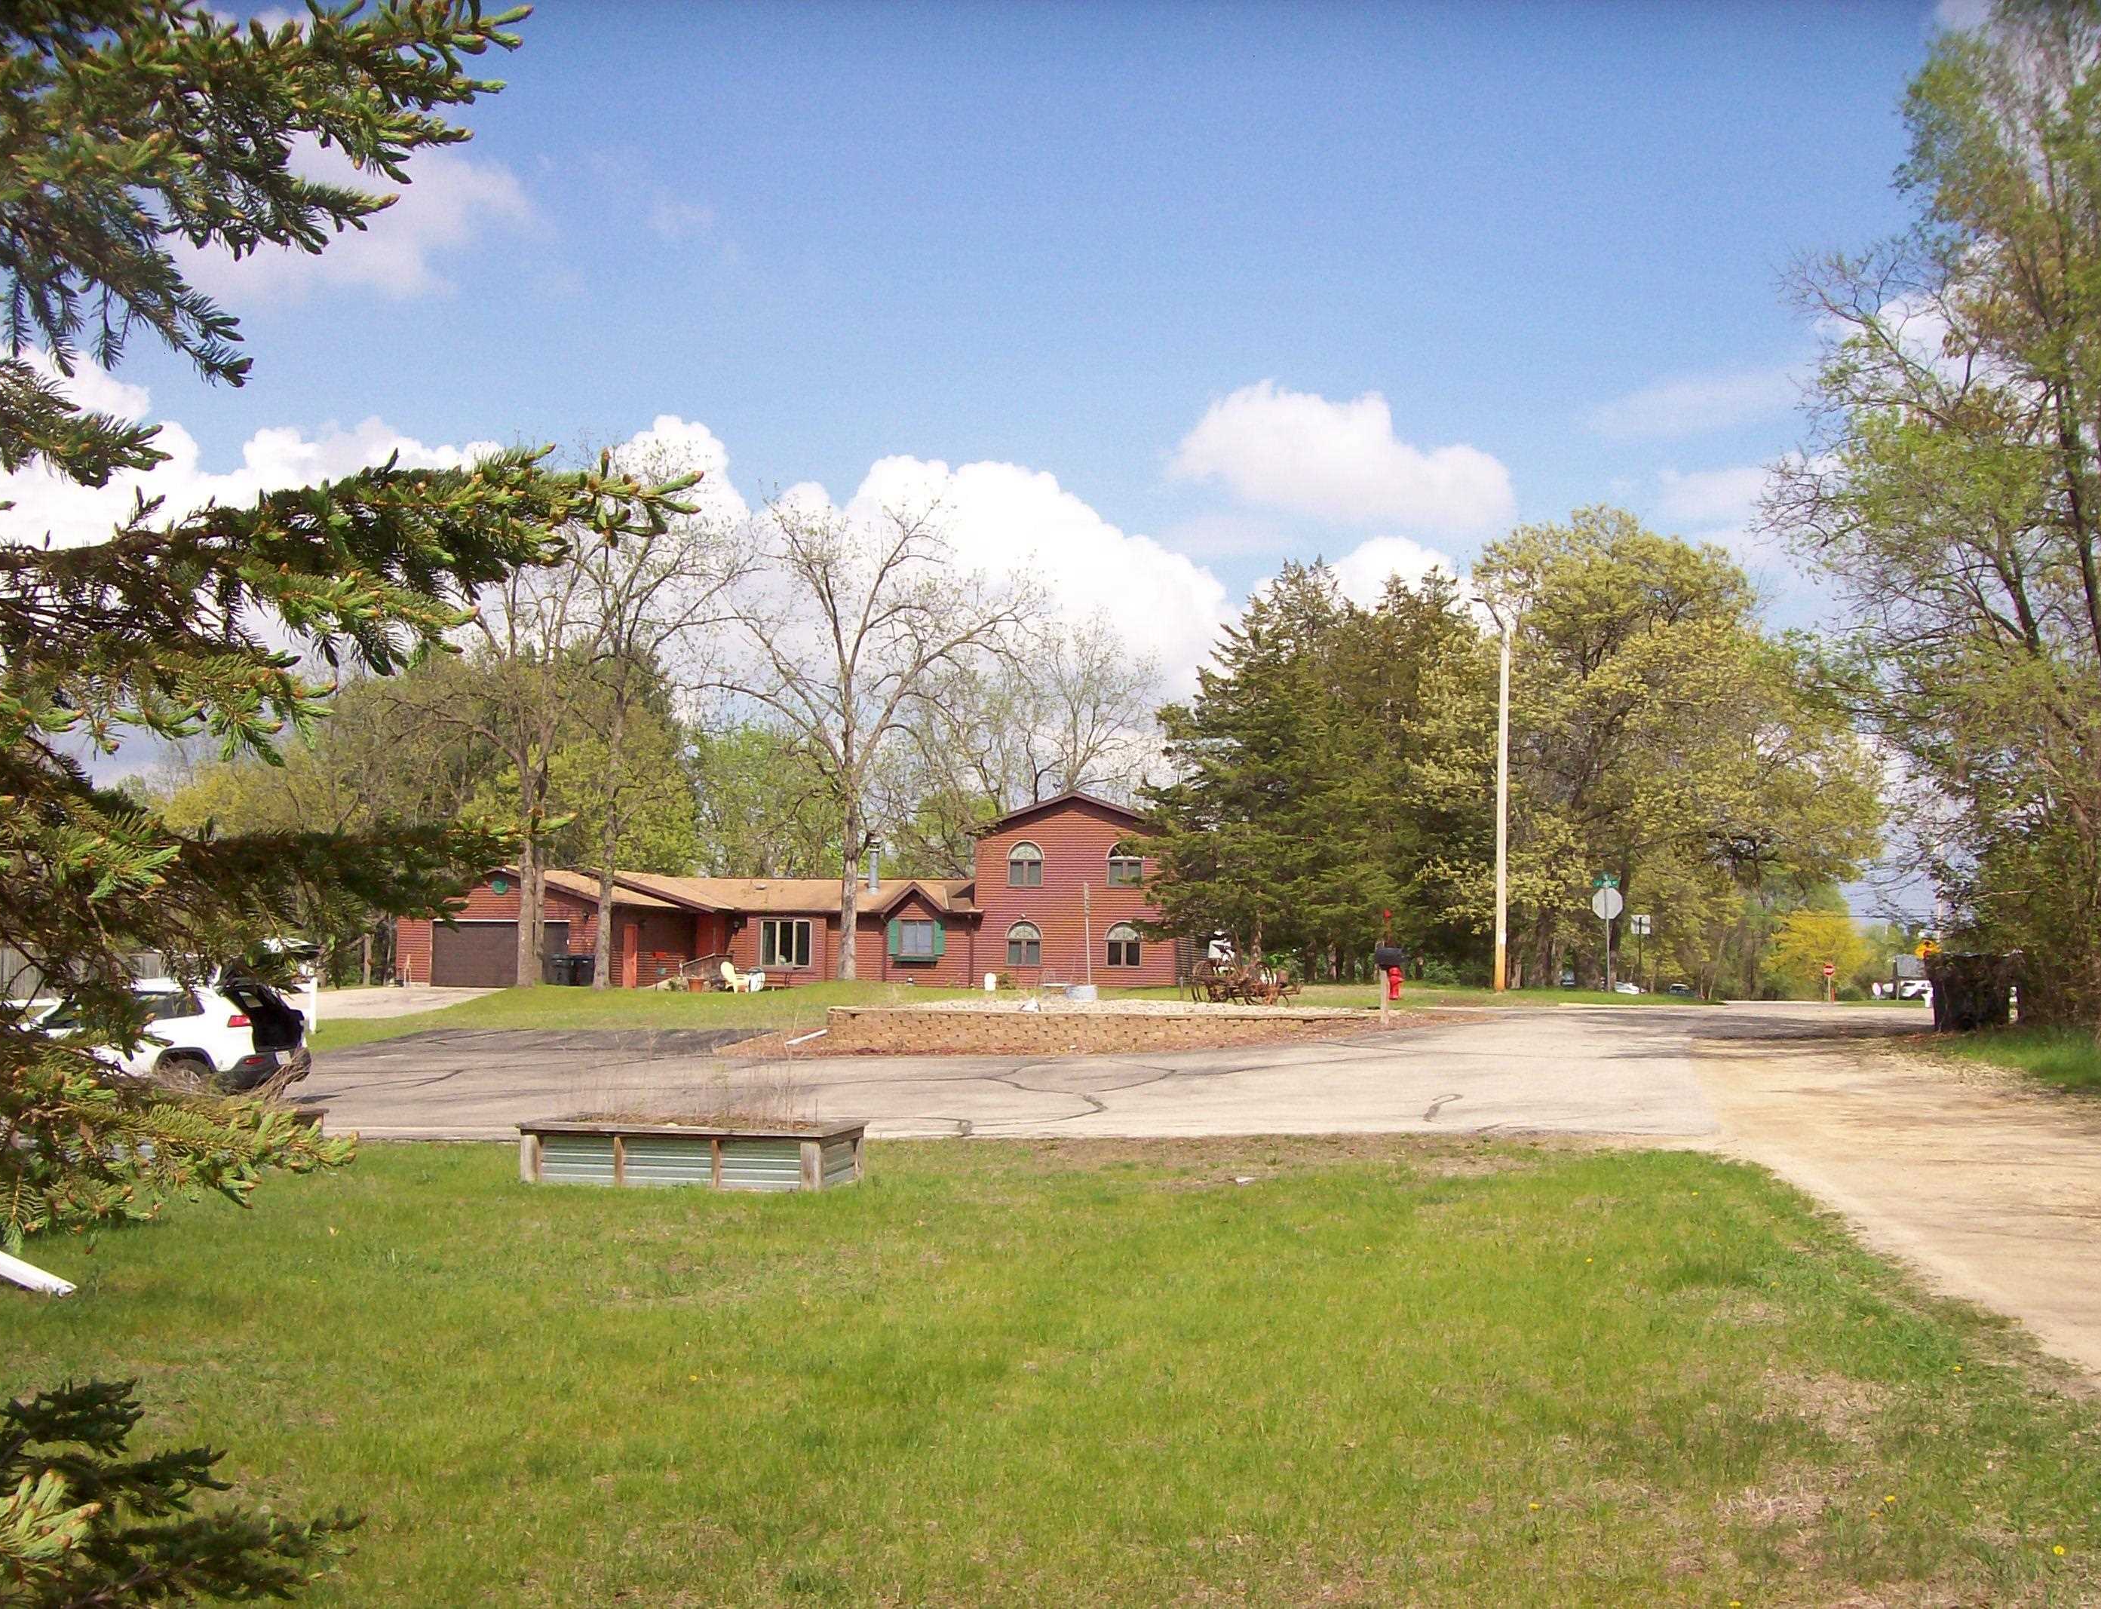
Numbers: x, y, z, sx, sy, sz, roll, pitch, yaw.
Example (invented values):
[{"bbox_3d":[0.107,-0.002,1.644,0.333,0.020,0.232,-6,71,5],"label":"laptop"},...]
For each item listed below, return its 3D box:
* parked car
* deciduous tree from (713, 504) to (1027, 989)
[{"bbox_3d":[-12.750,3.280,31.300,4.620,1.690,1.860,0,-4,14],"label":"parked car"},{"bbox_3d":[-4.986,-1.806,65.438,9.100,13.900,9.000,1,-4,0],"label":"deciduous tree"}]

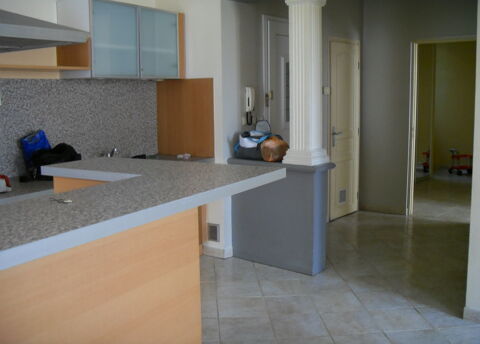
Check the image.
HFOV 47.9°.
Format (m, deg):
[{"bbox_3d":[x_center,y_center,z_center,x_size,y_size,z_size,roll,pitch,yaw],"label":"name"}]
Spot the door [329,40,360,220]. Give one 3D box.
[{"bbox_3d":[1.218,-0.474,6.318,0.050,2.030,0.741,6,11,38],"label":"door"}]

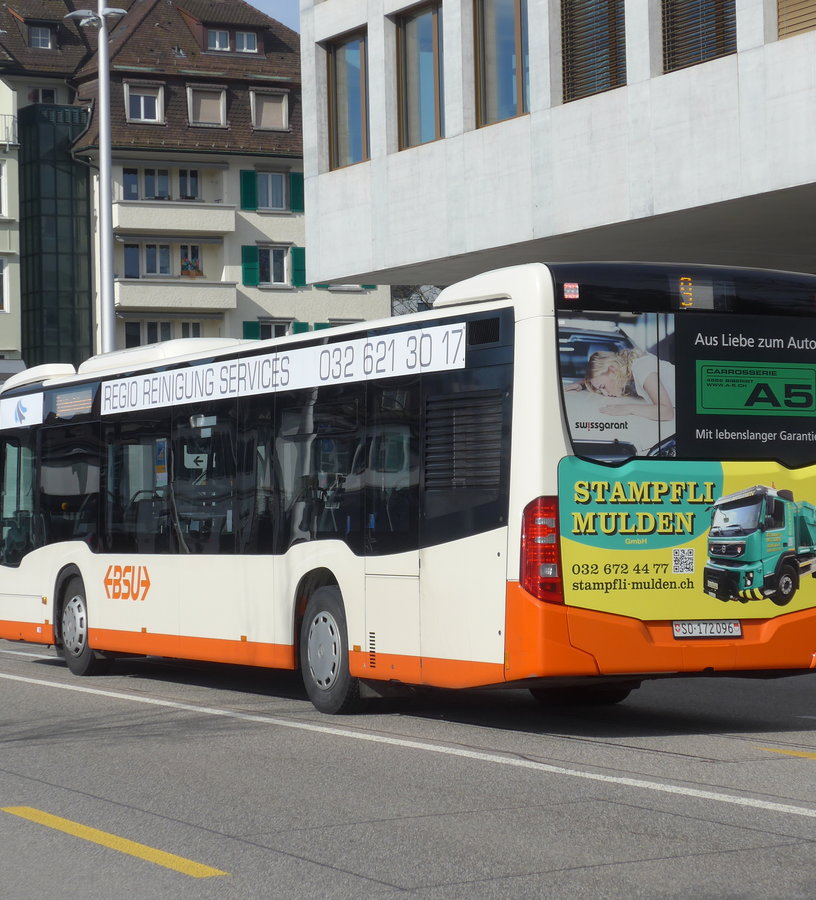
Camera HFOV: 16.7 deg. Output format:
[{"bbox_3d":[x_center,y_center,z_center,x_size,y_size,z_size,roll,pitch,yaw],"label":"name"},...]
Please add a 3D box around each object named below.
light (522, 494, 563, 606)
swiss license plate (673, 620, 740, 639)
[{"bbox_3d":[0.849,0.635,17.551,0.225,0.690,0.210,1,-2,-25],"label":"light"},{"bbox_3d":[1.935,1.157,17.922,0.500,0.110,0.020,1,-16,-25],"label":"swiss license plate"}]

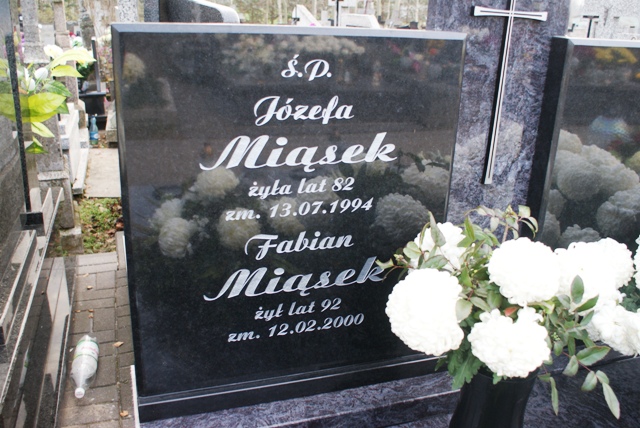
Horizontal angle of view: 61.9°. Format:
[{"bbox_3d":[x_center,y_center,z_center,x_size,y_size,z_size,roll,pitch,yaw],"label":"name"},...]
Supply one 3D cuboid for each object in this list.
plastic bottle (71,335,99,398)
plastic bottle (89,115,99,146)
[{"bbox_3d":[-0.921,0.603,2.106,0.093,0.093,0.322,-1,21,-15],"label":"plastic bottle"},{"bbox_3d":[-2.301,-0.850,5.430,0.088,0.308,0.088,-3,21,-20],"label":"plastic bottle"}]

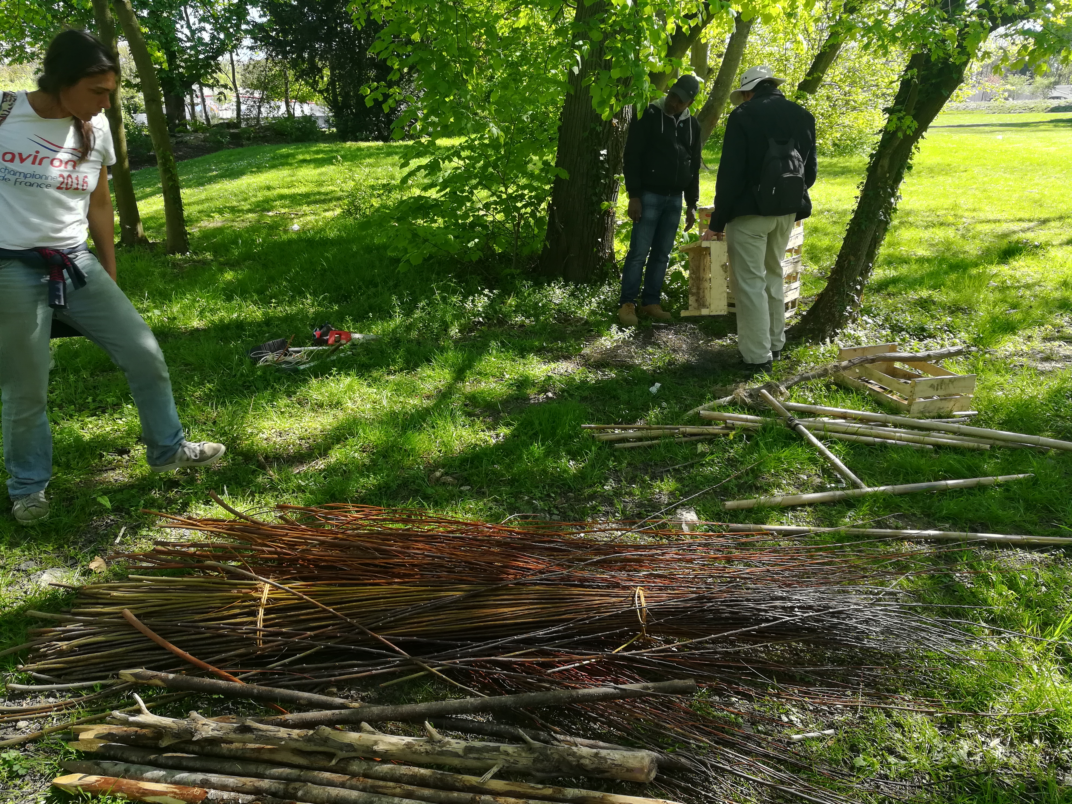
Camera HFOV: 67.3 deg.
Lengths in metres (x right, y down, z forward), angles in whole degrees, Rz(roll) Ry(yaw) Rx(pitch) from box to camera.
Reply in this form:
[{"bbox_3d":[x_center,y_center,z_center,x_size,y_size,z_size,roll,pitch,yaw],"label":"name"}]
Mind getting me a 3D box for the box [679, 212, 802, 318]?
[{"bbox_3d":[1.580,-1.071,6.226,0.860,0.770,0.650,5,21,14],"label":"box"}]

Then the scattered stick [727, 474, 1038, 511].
[{"bbox_3d":[1.488,0.378,3.440,1.438,0.036,0.036,-4,21,-10],"label":"scattered stick"}]

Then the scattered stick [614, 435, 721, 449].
[{"bbox_3d":[0.652,0.193,3.955,0.559,0.024,0.024,-5,21,-12],"label":"scattered stick"}]

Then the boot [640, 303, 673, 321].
[{"bbox_3d":[0.925,-0.719,6.231,0.290,0.130,0.110,14,25,33],"label":"boot"}]

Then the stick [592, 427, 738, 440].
[{"bbox_3d":[0.650,0.161,4.013,0.734,0.032,0.032,-2,21,-5],"label":"stick"}]

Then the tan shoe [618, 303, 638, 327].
[{"bbox_3d":[0.708,-0.666,6.090,0.110,0.130,0.290,-2,21,-5],"label":"tan shoe"}]

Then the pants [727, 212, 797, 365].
[{"bbox_3d":[1.410,-0.713,5.003,0.390,0.950,0.320,-9,23,-23],"label":"pants"}]

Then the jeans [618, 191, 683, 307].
[{"bbox_3d":[0.865,-1.149,6.067,0.420,0.900,0.290,-7,22,-18],"label":"jeans"}]

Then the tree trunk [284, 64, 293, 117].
[{"bbox_3d":[-6.883,-8.630,22.395,0.160,1.750,0.160,0,21,0],"label":"tree trunk"}]

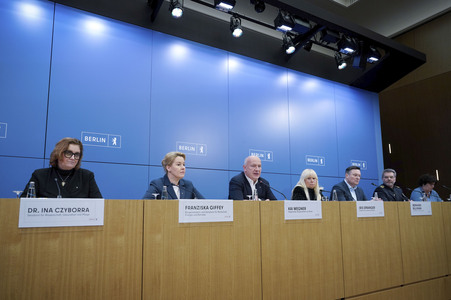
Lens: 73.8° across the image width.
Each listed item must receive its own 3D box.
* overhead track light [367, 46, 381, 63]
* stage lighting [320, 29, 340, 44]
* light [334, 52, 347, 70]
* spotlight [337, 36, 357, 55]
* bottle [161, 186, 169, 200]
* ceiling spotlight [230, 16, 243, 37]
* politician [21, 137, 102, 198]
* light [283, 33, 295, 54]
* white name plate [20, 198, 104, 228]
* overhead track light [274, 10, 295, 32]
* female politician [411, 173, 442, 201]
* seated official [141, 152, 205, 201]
[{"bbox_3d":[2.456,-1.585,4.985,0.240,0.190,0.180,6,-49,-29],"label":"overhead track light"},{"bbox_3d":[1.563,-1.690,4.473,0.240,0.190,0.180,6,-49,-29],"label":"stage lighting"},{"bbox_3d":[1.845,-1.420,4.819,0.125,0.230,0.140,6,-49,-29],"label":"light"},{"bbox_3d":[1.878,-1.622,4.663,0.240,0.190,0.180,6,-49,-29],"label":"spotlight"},{"bbox_3d":[-0.462,0.370,2.256,0.056,0.190,0.056,6,-11,-29],"label":"bottle"},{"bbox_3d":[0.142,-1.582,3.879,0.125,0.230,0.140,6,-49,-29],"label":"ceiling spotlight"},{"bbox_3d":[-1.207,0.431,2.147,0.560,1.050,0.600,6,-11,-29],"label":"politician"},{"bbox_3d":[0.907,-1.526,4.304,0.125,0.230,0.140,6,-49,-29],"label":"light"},{"bbox_3d":[-0.894,0.350,1.670,0.420,0.150,0.025,6,-11,-29],"label":"white name plate"},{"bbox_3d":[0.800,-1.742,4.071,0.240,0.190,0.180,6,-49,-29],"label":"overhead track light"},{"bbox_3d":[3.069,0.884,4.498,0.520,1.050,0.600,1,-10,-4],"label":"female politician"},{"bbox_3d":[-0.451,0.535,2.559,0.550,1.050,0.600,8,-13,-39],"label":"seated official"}]

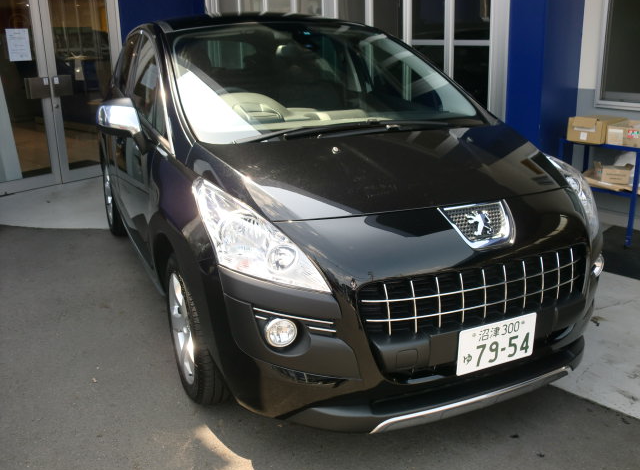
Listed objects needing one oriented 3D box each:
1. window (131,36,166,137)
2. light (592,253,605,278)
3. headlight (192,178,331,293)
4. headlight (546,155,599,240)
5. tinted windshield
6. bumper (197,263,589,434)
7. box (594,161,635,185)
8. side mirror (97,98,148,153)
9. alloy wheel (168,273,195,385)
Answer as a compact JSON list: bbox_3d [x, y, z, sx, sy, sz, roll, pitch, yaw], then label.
[{"bbox_3d":[-0.864,-0.777,3.284,0.090,0.490,0.960,7,12,-27],"label":"window"},{"bbox_3d":[1.115,0.112,2.642,0.105,0.105,0.070,-9,18,-23],"label":"light"},{"bbox_3d":[-0.226,-0.005,2.180,0.320,0.320,0.580,-9,18,-23],"label":"headlight"},{"bbox_3d":[1.050,-0.210,2.717,0.320,0.320,0.580,-9,18,-23],"label":"headlight"},{"bbox_3d":[0.007,-0.784,3.152,1.420,0.160,1.020,-9,47,-23],"label":"tinted windshield"},{"bbox_3d":[0.483,0.297,2.434,1.780,0.560,0.580,-9,18,-23],"label":"bumper"},{"bbox_3d":[2.108,-0.462,4.647,0.210,0.140,0.170,13,22,39],"label":"box"},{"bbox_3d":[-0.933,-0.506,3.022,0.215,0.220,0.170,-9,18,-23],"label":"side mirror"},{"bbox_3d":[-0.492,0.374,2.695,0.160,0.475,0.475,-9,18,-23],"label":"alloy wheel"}]

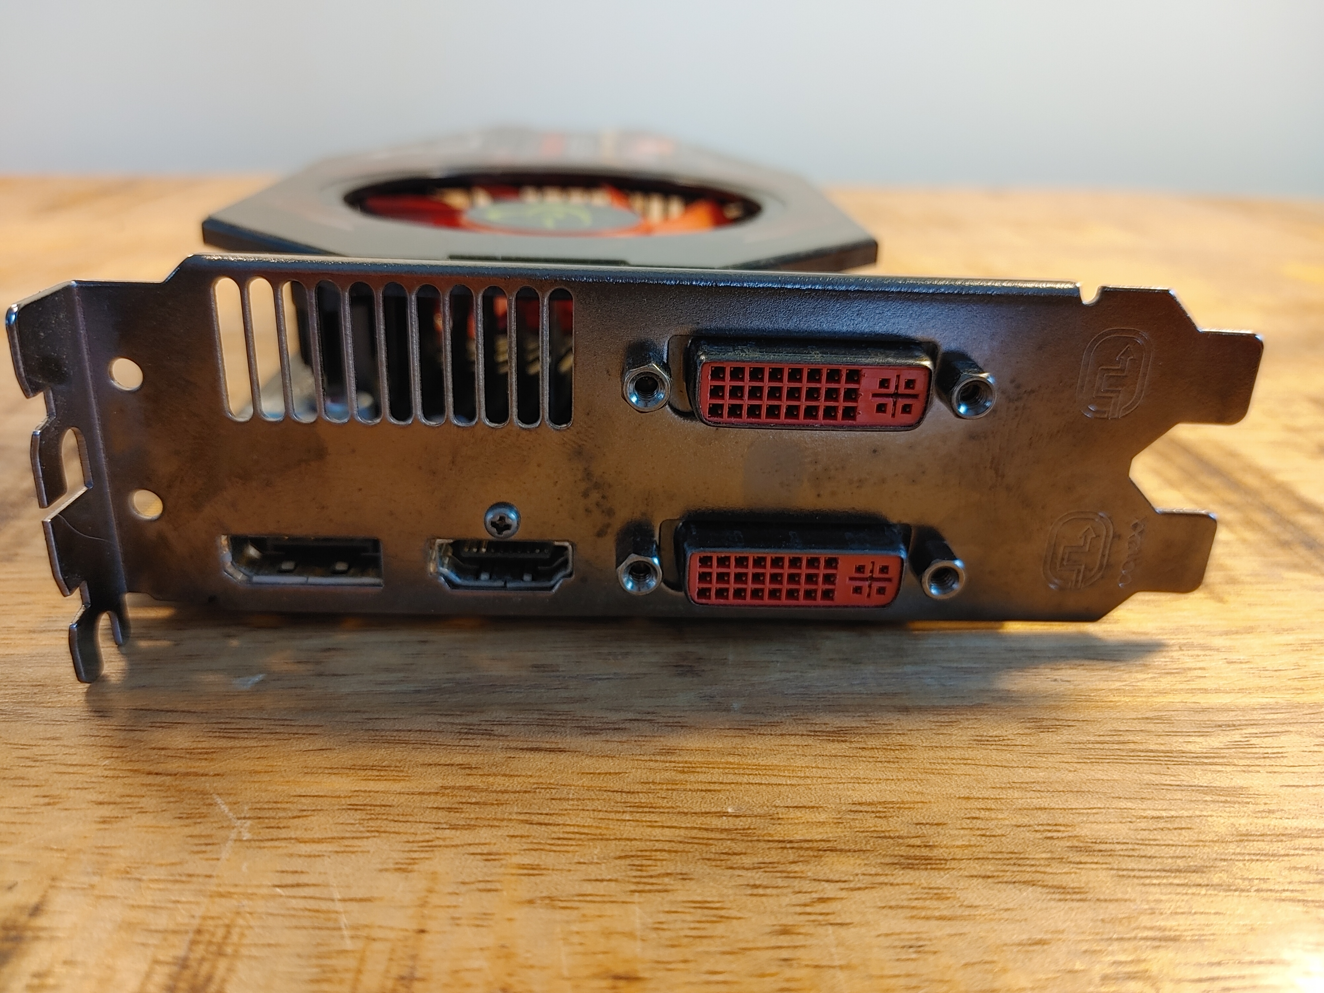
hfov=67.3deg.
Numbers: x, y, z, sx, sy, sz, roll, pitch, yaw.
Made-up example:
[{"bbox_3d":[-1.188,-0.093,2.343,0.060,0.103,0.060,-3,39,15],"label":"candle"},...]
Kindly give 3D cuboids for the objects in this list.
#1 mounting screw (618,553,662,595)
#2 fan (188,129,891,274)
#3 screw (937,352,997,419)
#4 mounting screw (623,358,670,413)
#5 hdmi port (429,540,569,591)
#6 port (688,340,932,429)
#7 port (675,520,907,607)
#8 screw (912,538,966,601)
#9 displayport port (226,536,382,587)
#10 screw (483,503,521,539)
[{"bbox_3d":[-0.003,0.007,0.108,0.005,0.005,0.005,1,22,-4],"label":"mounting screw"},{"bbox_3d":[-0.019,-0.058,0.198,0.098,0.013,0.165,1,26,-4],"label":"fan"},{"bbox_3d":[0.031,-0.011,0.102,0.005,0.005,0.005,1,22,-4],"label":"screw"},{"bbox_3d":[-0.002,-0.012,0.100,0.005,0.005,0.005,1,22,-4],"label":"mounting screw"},{"bbox_3d":[-0.018,0.007,0.111,0.015,0.006,0.006,1,22,-4],"label":"hdmi port"},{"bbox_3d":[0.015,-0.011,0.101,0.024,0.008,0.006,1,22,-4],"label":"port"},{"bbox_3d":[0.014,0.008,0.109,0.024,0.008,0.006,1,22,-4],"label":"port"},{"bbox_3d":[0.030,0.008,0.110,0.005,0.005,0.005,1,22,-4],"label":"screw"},{"bbox_3d":[-0.039,0.006,0.110,0.017,0.006,0.006,1,22,-4],"label":"displayport port"},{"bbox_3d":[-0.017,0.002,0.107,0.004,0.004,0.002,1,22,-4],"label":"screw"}]

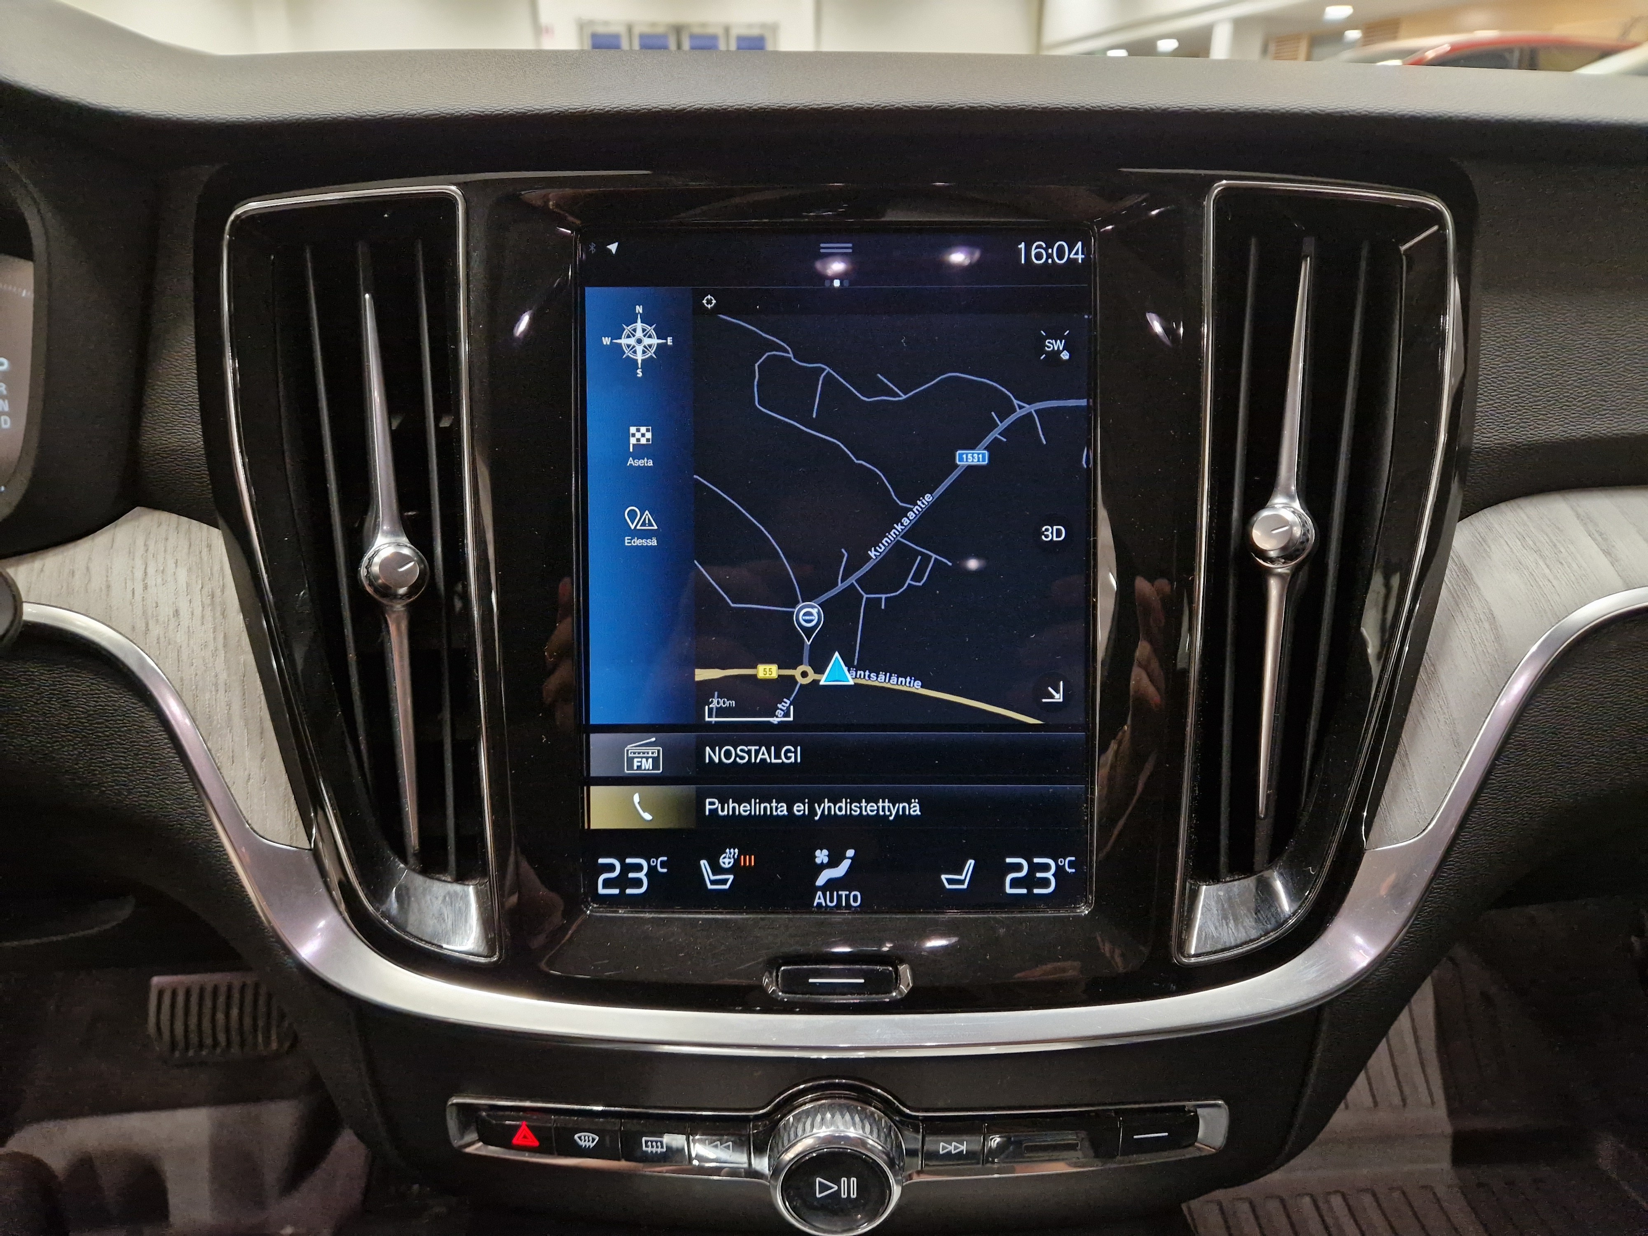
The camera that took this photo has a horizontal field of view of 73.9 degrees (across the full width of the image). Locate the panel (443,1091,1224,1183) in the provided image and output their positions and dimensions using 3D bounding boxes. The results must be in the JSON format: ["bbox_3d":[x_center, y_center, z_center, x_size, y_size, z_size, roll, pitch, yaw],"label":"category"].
[{"bbox_3d":[0.003,0.140,0.312,0.214,0.029,0.022,0,19,0],"label":"panel"}]

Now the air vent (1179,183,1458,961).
[{"bbox_3d":[0.131,-0.012,0.304,0.073,0.204,0.030,0,2,-2],"label":"air vent"}]

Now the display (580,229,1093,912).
[{"bbox_3d":[0.003,-0.012,0.297,0.136,0.181,0.012,0,2,0],"label":"display"}]

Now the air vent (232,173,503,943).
[{"bbox_3d":[-0.122,-0.012,0.302,0.073,0.204,0.026,0,2,2],"label":"air vent"}]

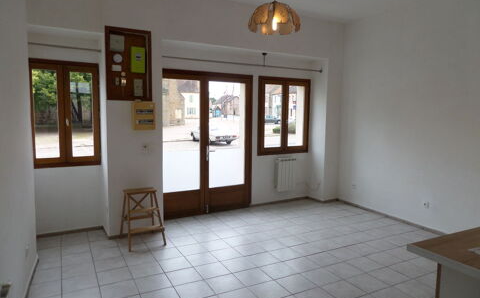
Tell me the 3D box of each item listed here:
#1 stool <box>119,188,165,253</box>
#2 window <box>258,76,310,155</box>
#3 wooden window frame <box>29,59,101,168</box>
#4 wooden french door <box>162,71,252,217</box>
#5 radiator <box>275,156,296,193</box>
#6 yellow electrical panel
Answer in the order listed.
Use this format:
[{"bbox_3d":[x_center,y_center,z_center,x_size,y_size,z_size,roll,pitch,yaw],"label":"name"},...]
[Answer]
[{"bbox_3d":[-1.182,0.826,4.060,0.440,0.630,0.530,-2,6,-28],"label":"stool"},{"bbox_3d":[0.777,-0.566,5.856,1.090,1.320,0.100,-2,6,-28],"label":"window"},{"bbox_3d":[-2.243,-0.438,4.255,0.820,1.334,0.100,-2,6,-28],"label":"wooden window frame"},{"bbox_3d":[-0.548,-0.073,5.201,1.650,2.200,0.100,-2,6,-28],"label":"wooden french door"},{"bbox_3d":[0.808,0.450,5.897,0.375,0.570,0.105,-2,6,-28],"label":"radiator"},{"bbox_3d":[-1.210,-0.410,4.189,0.257,0.340,0.105,-2,6,-28],"label":"yellow electrical panel"}]

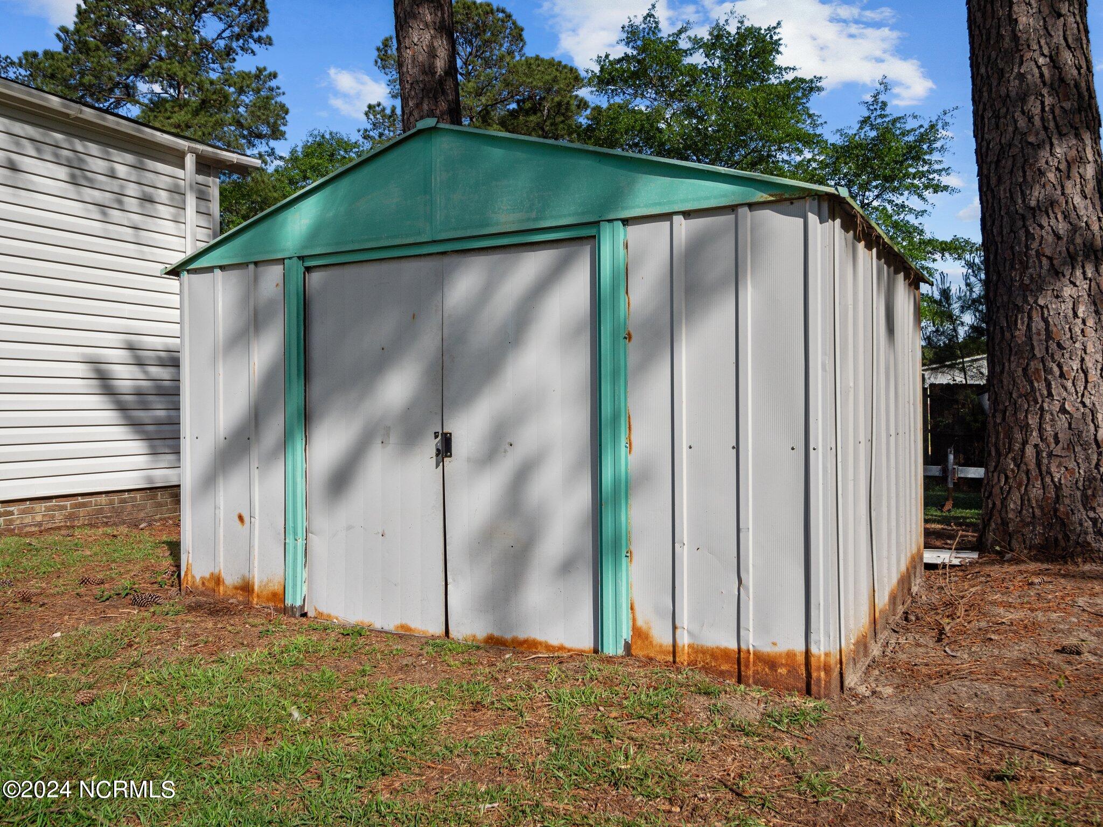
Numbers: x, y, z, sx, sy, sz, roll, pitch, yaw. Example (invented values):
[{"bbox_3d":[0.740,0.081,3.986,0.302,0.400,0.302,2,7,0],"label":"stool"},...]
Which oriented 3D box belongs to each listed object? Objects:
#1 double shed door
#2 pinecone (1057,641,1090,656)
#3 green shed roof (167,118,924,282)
[{"bbox_3d":[-0.433,0.118,3.532,1.400,1.499,0.050,0,1,30],"label":"double shed door"},{"bbox_3d":[1.912,0.863,3.275,0.105,0.050,0.055,0,1,14],"label":"pinecone"},{"bbox_3d":[0.079,-0.912,4.477,3.167,0.486,2.274,0,1,30],"label":"green shed roof"}]

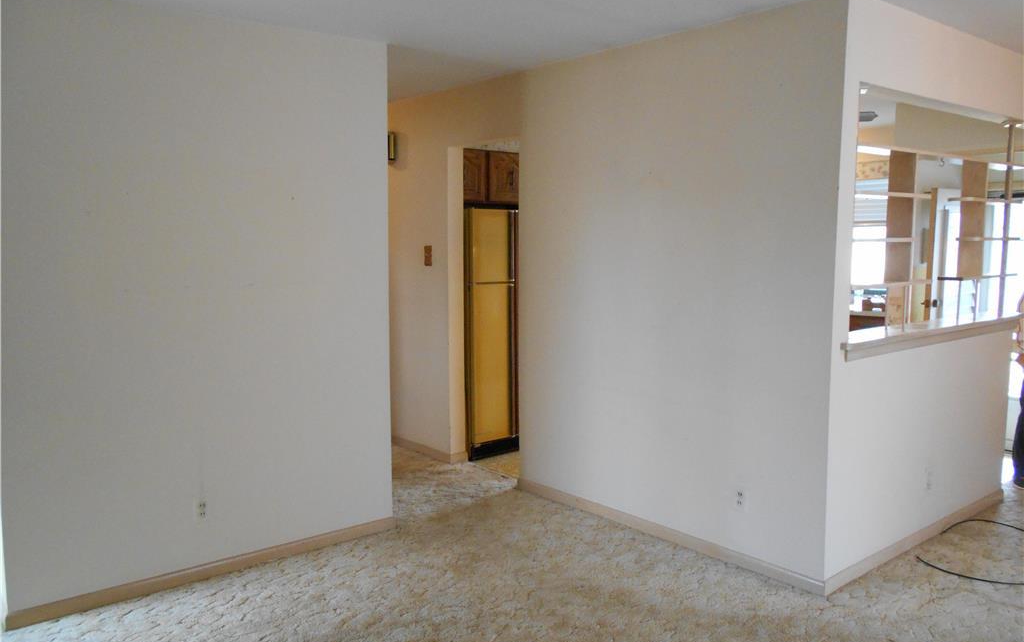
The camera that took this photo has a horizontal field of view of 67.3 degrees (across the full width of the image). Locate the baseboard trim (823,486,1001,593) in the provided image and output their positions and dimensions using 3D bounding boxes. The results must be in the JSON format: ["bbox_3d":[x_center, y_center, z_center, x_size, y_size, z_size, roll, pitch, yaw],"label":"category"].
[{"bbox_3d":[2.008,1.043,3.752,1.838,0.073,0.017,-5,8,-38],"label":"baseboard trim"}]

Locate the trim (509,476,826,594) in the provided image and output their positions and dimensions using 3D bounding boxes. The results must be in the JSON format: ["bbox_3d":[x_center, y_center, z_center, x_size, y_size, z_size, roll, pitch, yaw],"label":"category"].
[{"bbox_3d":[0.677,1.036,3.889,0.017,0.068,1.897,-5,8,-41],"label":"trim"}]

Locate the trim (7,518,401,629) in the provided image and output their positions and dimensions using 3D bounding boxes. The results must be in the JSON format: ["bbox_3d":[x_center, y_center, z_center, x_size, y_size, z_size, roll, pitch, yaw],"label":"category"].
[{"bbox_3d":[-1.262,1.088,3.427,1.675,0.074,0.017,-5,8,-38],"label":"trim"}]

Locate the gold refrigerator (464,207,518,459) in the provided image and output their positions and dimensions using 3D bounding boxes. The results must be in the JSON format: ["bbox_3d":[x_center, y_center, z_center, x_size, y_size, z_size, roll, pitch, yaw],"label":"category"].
[{"bbox_3d":[-0.151,0.052,5.596,0.830,1.690,0.730,-5,8,-38],"label":"gold refrigerator"}]

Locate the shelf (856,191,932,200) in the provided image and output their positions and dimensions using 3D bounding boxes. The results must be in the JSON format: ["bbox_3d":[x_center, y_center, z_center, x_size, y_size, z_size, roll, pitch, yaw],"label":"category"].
[{"bbox_3d":[1.616,-0.551,3.356,0.730,0.022,0.112,-5,8,-38],"label":"shelf"}]

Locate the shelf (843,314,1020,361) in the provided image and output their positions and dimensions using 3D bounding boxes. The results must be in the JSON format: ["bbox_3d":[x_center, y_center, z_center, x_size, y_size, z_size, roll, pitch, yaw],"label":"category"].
[{"bbox_3d":[2.037,0.057,3.773,1.935,0.074,0.213,-5,8,-38],"label":"shelf"}]

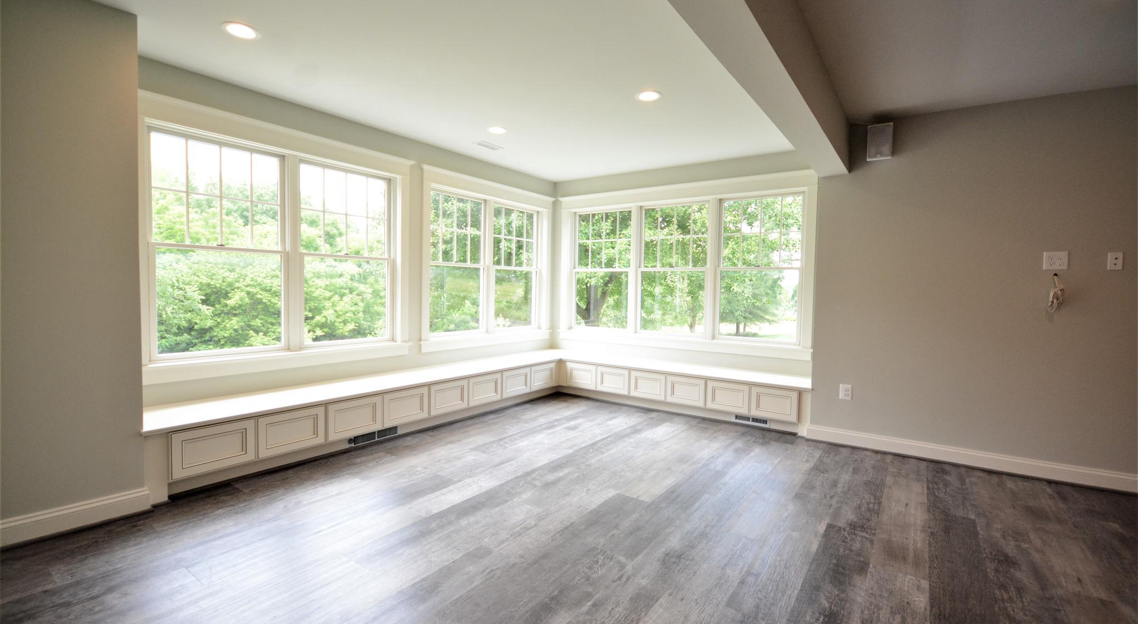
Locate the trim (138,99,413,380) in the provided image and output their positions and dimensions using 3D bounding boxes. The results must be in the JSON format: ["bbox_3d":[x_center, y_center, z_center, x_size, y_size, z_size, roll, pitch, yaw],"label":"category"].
[{"bbox_3d":[-1.956,-0.442,3.484,0.080,1.705,1.820,3,4,37],"label":"trim"}]

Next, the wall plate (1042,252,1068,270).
[{"bbox_3d":[3.131,-0.328,3.053,0.113,0.114,0.010,3,3,33],"label":"wall plate"}]

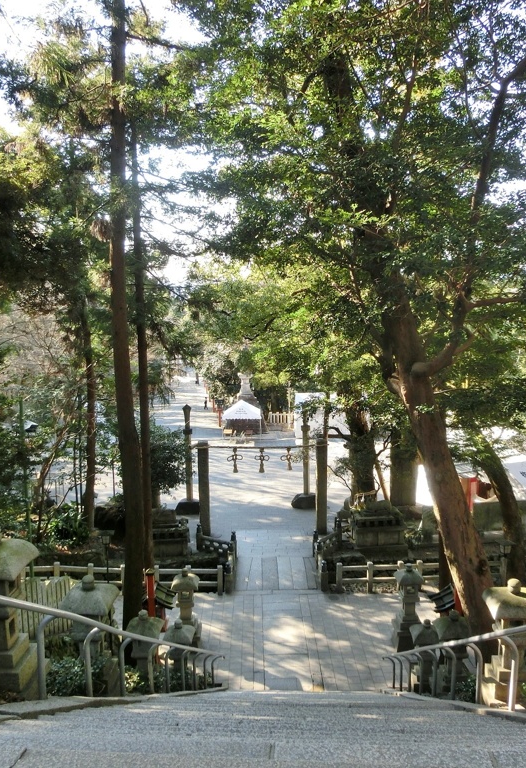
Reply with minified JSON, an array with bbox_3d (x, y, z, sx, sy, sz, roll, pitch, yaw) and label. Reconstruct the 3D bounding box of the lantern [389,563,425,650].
[{"bbox_3d":[3.690,5.598,18.017,0.650,2.220,0.650,0,8,0],"label":"lantern"}]

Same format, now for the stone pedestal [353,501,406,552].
[{"bbox_3d":[4.070,4.922,24.972,1.780,1.710,1.300,0,8,0],"label":"stone pedestal"}]

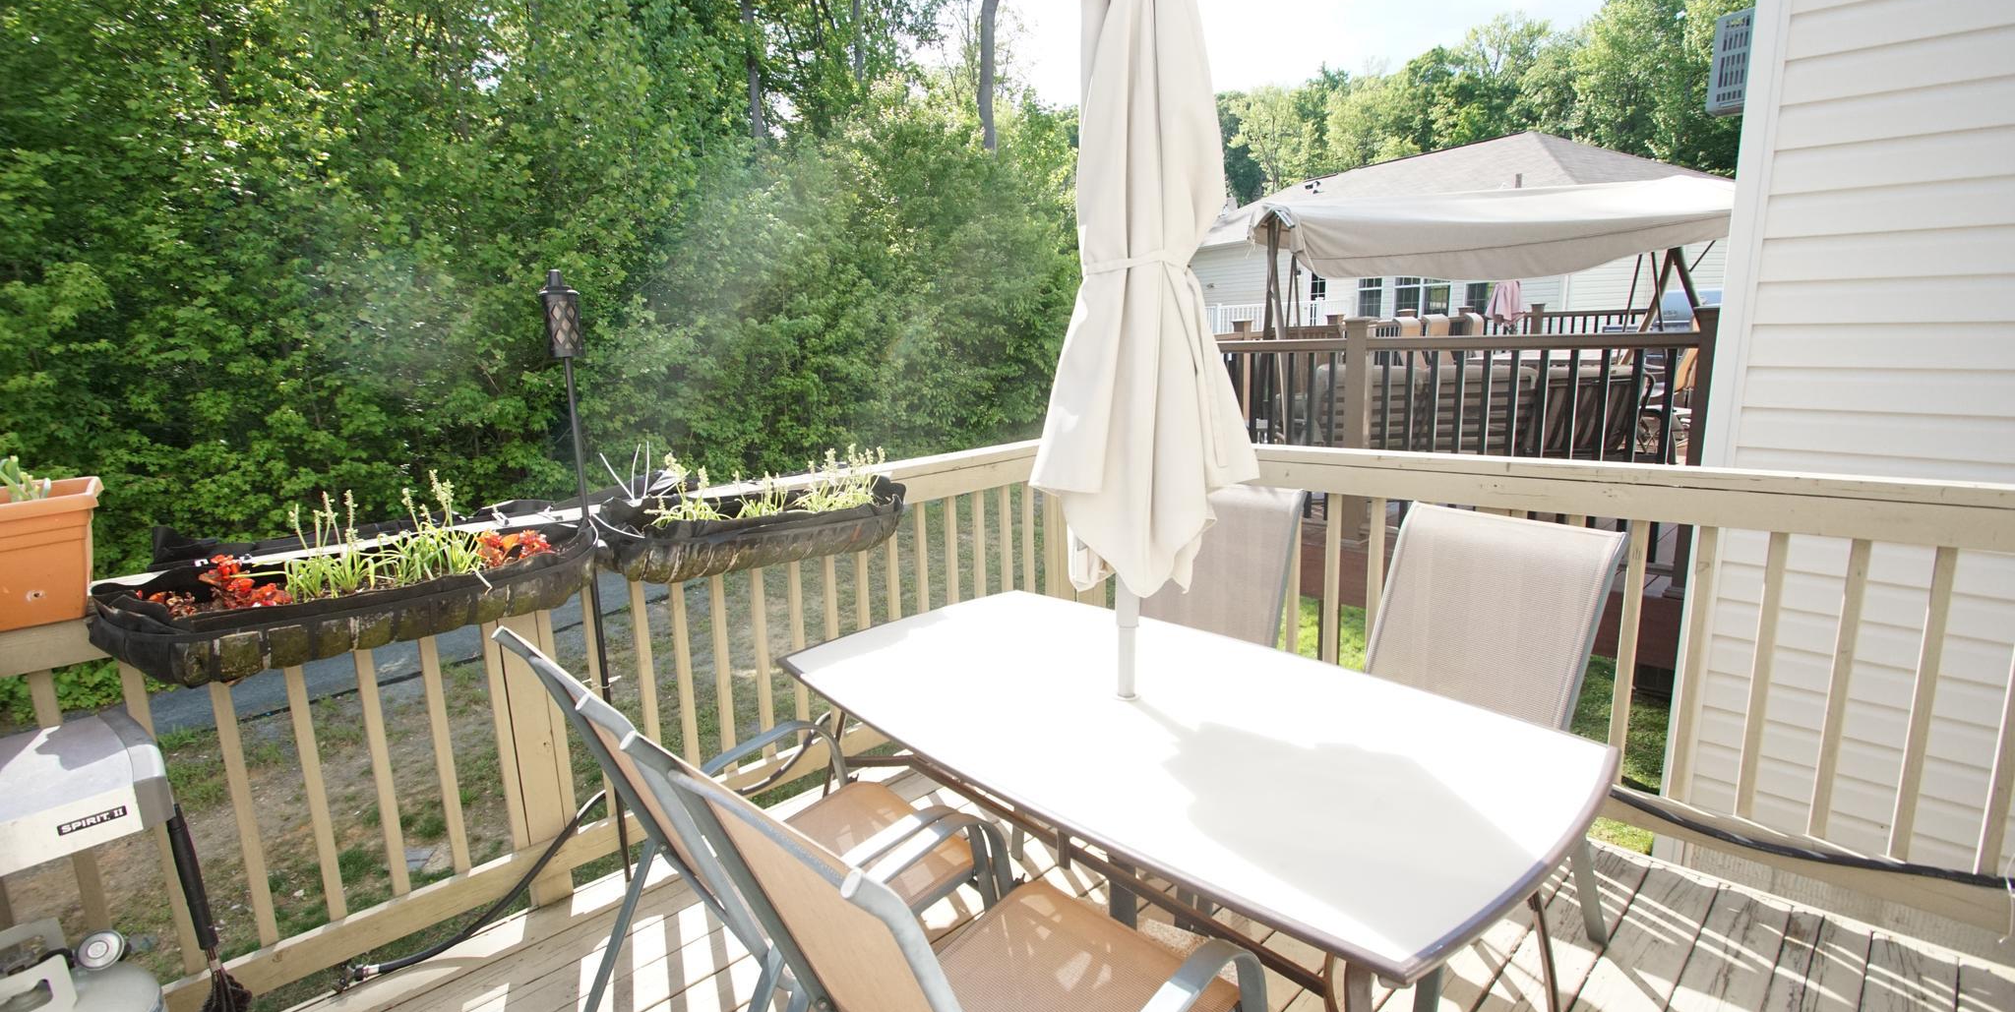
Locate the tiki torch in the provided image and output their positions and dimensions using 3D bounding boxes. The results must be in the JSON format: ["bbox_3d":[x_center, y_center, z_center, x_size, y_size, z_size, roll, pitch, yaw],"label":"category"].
[{"bbox_3d":[-1.097,0.239,2.226,0.090,1.670,0.090,-7,11,-26],"label":"tiki torch"}]

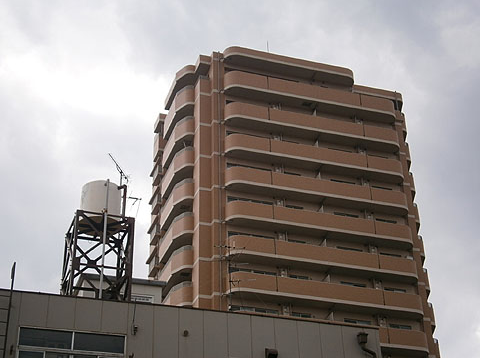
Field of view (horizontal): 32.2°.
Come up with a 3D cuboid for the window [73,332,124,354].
[{"bbox_3d":[-3.126,3.686,18.578,1.200,0.430,0.100,9,-32,-17],"label":"window"}]

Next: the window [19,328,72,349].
[{"bbox_3d":[-4.262,3.512,18.234,1.200,0.430,0.100,9,-32,-17],"label":"window"}]

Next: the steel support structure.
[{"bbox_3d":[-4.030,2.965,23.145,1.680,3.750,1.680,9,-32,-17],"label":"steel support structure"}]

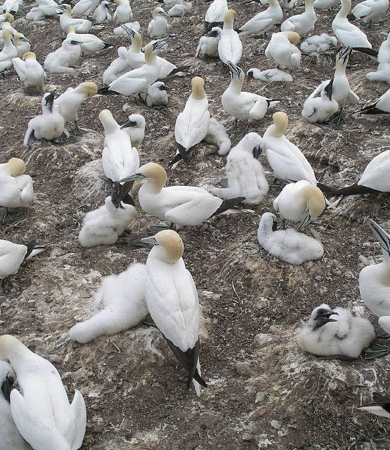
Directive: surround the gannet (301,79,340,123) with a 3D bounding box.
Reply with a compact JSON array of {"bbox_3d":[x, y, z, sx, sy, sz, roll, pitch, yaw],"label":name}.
[{"bbox_3d":[0.870,-0.865,4.450,0.270,0.290,0.200,15,30,31],"label":"gannet"}]

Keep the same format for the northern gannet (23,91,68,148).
[{"bbox_3d":[-0.962,-0.690,4.067,0.260,0.340,0.270,-6,31,-10],"label":"northern gannet"}]

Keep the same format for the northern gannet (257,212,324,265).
[{"bbox_3d":[0.443,0.063,2.986,0.320,0.230,0.190,3,31,13],"label":"northern gannet"}]

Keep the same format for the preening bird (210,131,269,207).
[{"bbox_3d":[0.241,-0.307,3.560,0.280,0.360,0.280,0,25,5],"label":"preening bird"}]

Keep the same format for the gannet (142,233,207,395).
[{"bbox_3d":[-0.069,0.261,2.359,0.220,0.420,0.520,-9,31,-15],"label":"gannet"}]

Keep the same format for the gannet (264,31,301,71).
[{"bbox_3d":[0.726,-1.436,5.248,0.240,0.370,0.450,9,33,21],"label":"gannet"}]

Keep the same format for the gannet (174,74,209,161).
[{"bbox_3d":[-0.046,-0.680,4.180,0.220,0.460,0.620,6,26,16],"label":"gannet"}]

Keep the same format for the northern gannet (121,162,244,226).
[{"bbox_3d":[-0.062,-0.140,3.096,0.590,0.370,0.210,-3,30,-5],"label":"northern gannet"}]

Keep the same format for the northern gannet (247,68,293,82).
[{"bbox_3d":[0.603,-1.192,5.126,0.360,0.110,0.150,-5,30,-2],"label":"northern gannet"}]

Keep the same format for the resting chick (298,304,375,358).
[{"bbox_3d":[0.544,0.407,2.470,0.310,0.210,0.210,1,25,7],"label":"resting chick"}]

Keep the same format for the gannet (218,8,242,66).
[{"bbox_3d":[0.303,-1.625,5.568,0.210,0.440,0.500,-1,30,-2],"label":"gannet"}]

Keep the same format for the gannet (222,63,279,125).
[{"bbox_3d":[0.378,-0.892,4.306,0.520,0.500,0.220,-29,38,-35],"label":"gannet"}]

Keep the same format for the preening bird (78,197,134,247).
[{"bbox_3d":[-0.467,-0.017,3.380,0.320,0.260,0.210,-7,25,-11],"label":"preening bird"}]

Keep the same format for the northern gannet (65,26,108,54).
[{"bbox_3d":[-0.914,-1.645,5.731,0.520,0.310,0.210,13,32,21],"label":"northern gannet"}]

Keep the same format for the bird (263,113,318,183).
[{"bbox_3d":[0.560,-0.376,3.459,0.520,0.410,0.220,24,38,35],"label":"bird"}]

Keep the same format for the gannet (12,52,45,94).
[{"bbox_3d":[-1.422,-1.302,5.489,0.260,0.380,0.440,-7,30,-4],"label":"gannet"}]

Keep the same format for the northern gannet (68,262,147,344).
[{"bbox_3d":[-0.298,0.279,2.526,0.440,0.220,0.250,-16,34,-26],"label":"northern gannet"}]

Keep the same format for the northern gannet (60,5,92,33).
[{"bbox_3d":[-1.285,-2.270,7.065,0.500,0.360,0.220,-25,36,-31],"label":"northern gannet"}]

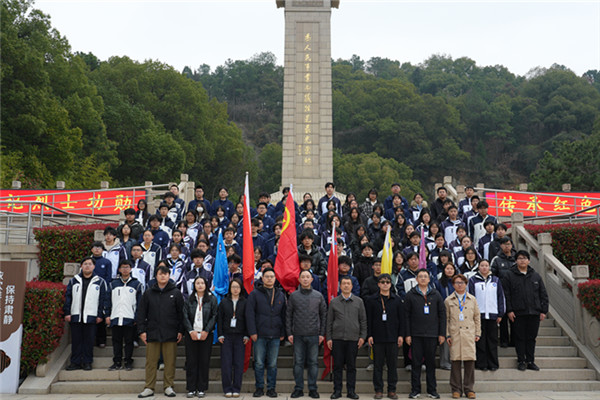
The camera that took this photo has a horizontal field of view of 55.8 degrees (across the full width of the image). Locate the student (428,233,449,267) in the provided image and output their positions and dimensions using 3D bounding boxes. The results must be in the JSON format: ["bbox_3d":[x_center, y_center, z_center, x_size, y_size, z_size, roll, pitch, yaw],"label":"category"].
[{"bbox_3d":[2.553,1.417,10.324,0.480,1.640,0.290,-1,-10,6],"label":"student"}]

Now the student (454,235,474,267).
[{"bbox_3d":[2.985,1.446,9.986,0.450,1.615,0.280,-1,-8,4],"label":"student"}]

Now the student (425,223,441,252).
[{"bbox_3d":[2.545,1.244,10.570,0.450,1.640,0.290,-1,-8,5],"label":"student"}]

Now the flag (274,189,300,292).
[{"bbox_3d":[-0.197,0.627,8.920,0.410,1.640,0.250,0,-8,0],"label":"flag"}]

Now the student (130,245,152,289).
[{"bbox_3d":[-2.704,1.597,9.369,0.480,1.720,0.300,1,-8,-6],"label":"student"}]

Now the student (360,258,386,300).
[{"bbox_3d":[1.206,1.779,9.020,0.530,1.750,0.310,-1,-10,3],"label":"student"}]

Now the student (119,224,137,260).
[{"bbox_3d":[-3.296,1.279,10.688,0.470,1.640,0.290,1,-8,-8],"label":"student"}]

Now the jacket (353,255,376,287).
[{"bbox_3d":[1.151,1.249,9.603,0.530,0.700,0.310,-1,-8,4],"label":"jacket"}]

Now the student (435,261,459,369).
[{"bbox_3d":[2.348,1.802,8.815,0.460,1.650,0.300,-1,-8,5],"label":"student"}]

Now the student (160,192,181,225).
[{"bbox_3d":[-2.832,0.696,12.337,0.530,1.740,0.320,1,-8,-6],"label":"student"}]

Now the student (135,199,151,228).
[{"bbox_3d":[-3.289,0.819,11.715,0.430,1.663,0.280,1,-8,-4],"label":"student"}]

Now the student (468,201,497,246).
[{"bbox_3d":[3.670,0.909,11.238,0.540,1.782,0.310,-1,-8,4],"label":"student"}]

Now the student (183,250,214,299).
[{"bbox_3d":[-1.618,1.677,8.954,0.510,1.770,0.330,0,-8,-3],"label":"student"}]

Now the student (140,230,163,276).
[{"bbox_3d":[-2.710,1.368,10.051,0.460,1.666,0.280,1,-8,-4],"label":"student"}]

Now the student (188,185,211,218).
[{"bbox_3d":[-2.192,0.575,12.358,0.500,1.780,0.300,1,-9,-4],"label":"student"}]

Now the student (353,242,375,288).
[{"bbox_3d":[1.103,1.574,9.400,0.500,1.711,0.300,0,-9,3],"label":"student"}]

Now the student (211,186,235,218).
[{"bbox_3d":[-1.770,0.551,12.838,0.520,1.690,0.310,0,-8,-4],"label":"student"}]

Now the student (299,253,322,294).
[{"bbox_3d":[0.113,1.783,9.043,0.530,1.750,0.310,0,-10,1],"label":"student"}]

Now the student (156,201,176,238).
[{"bbox_3d":[-2.690,0.941,11.289,0.490,1.741,0.300,1,-9,-4],"label":"student"}]

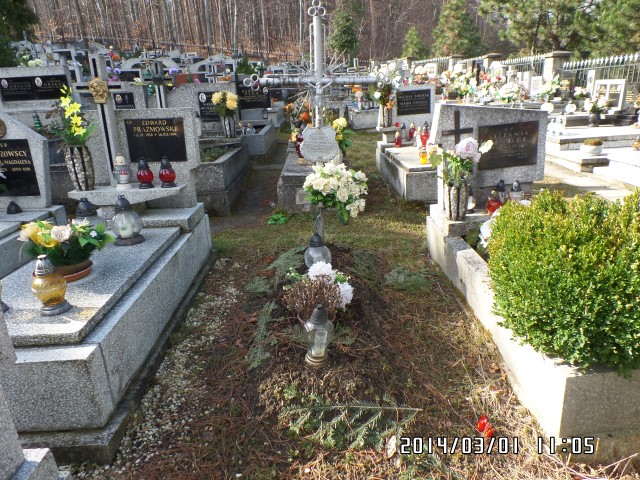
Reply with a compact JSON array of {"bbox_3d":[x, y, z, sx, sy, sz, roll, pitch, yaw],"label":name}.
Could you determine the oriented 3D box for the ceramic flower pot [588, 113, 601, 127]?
[{"bbox_3d":[4.584,-2.005,7.087,0.170,0.235,0.170,-1,21,0],"label":"ceramic flower pot"}]

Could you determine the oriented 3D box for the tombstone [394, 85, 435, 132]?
[{"bbox_3d":[1.399,-1.953,6.363,0.670,0.720,0.130,-4,21,-4],"label":"tombstone"}]

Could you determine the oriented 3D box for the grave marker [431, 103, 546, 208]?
[{"bbox_3d":[1.227,-0.619,3.118,0.820,0.735,0.150,-5,21,-6],"label":"grave marker"}]

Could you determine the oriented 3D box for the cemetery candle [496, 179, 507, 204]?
[{"bbox_3d":[1.303,-0.348,3.053,0.075,0.190,0.075,-3,20,0],"label":"cemetery candle"}]

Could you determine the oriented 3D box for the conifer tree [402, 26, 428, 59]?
[{"bbox_3d":[6.783,-13.531,30.202,1.900,3.400,1.900,-1,21,0],"label":"conifer tree"}]

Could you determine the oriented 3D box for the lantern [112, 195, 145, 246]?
[{"bbox_3d":[-1.219,-0.132,2.705,0.190,0.310,0.190,-3,20,0],"label":"lantern"}]

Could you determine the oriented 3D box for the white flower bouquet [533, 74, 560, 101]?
[{"bbox_3d":[3.889,-2.618,7.300,0.450,0.430,0.400,-3,17,0],"label":"white flower bouquet"}]

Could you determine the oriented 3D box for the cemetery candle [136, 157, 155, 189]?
[{"bbox_3d":[-1.335,-0.506,3.236,0.130,0.230,0.130,-1,21,0],"label":"cemetery candle"}]

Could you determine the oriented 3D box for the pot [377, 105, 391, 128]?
[{"bbox_3d":[1.016,-1.946,6.700,0.200,0.370,0.200,-3,17,0],"label":"pot"}]

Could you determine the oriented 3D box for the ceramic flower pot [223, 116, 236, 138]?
[{"bbox_3d":[-1.291,-1.614,6.100,0.180,0.340,0.180,-3,17,0],"label":"ceramic flower pot"}]

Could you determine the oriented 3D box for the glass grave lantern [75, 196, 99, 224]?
[{"bbox_3d":[-1.600,-0.119,2.935,0.205,0.280,0.205,-3,17,0],"label":"glass grave lantern"}]

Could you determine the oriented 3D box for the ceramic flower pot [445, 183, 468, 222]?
[{"bbox_3d":[1.057,-0.304,3.322,0.180,0.280,0.165,-1,21,0],"label":"ceramic flower pot"}]

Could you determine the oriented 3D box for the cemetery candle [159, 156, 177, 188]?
[{"bbox_3d":[-1.165,-0.510,3.236,0.130,0.230,0.130,-1,21,0],"label":"cemetery candle"}]

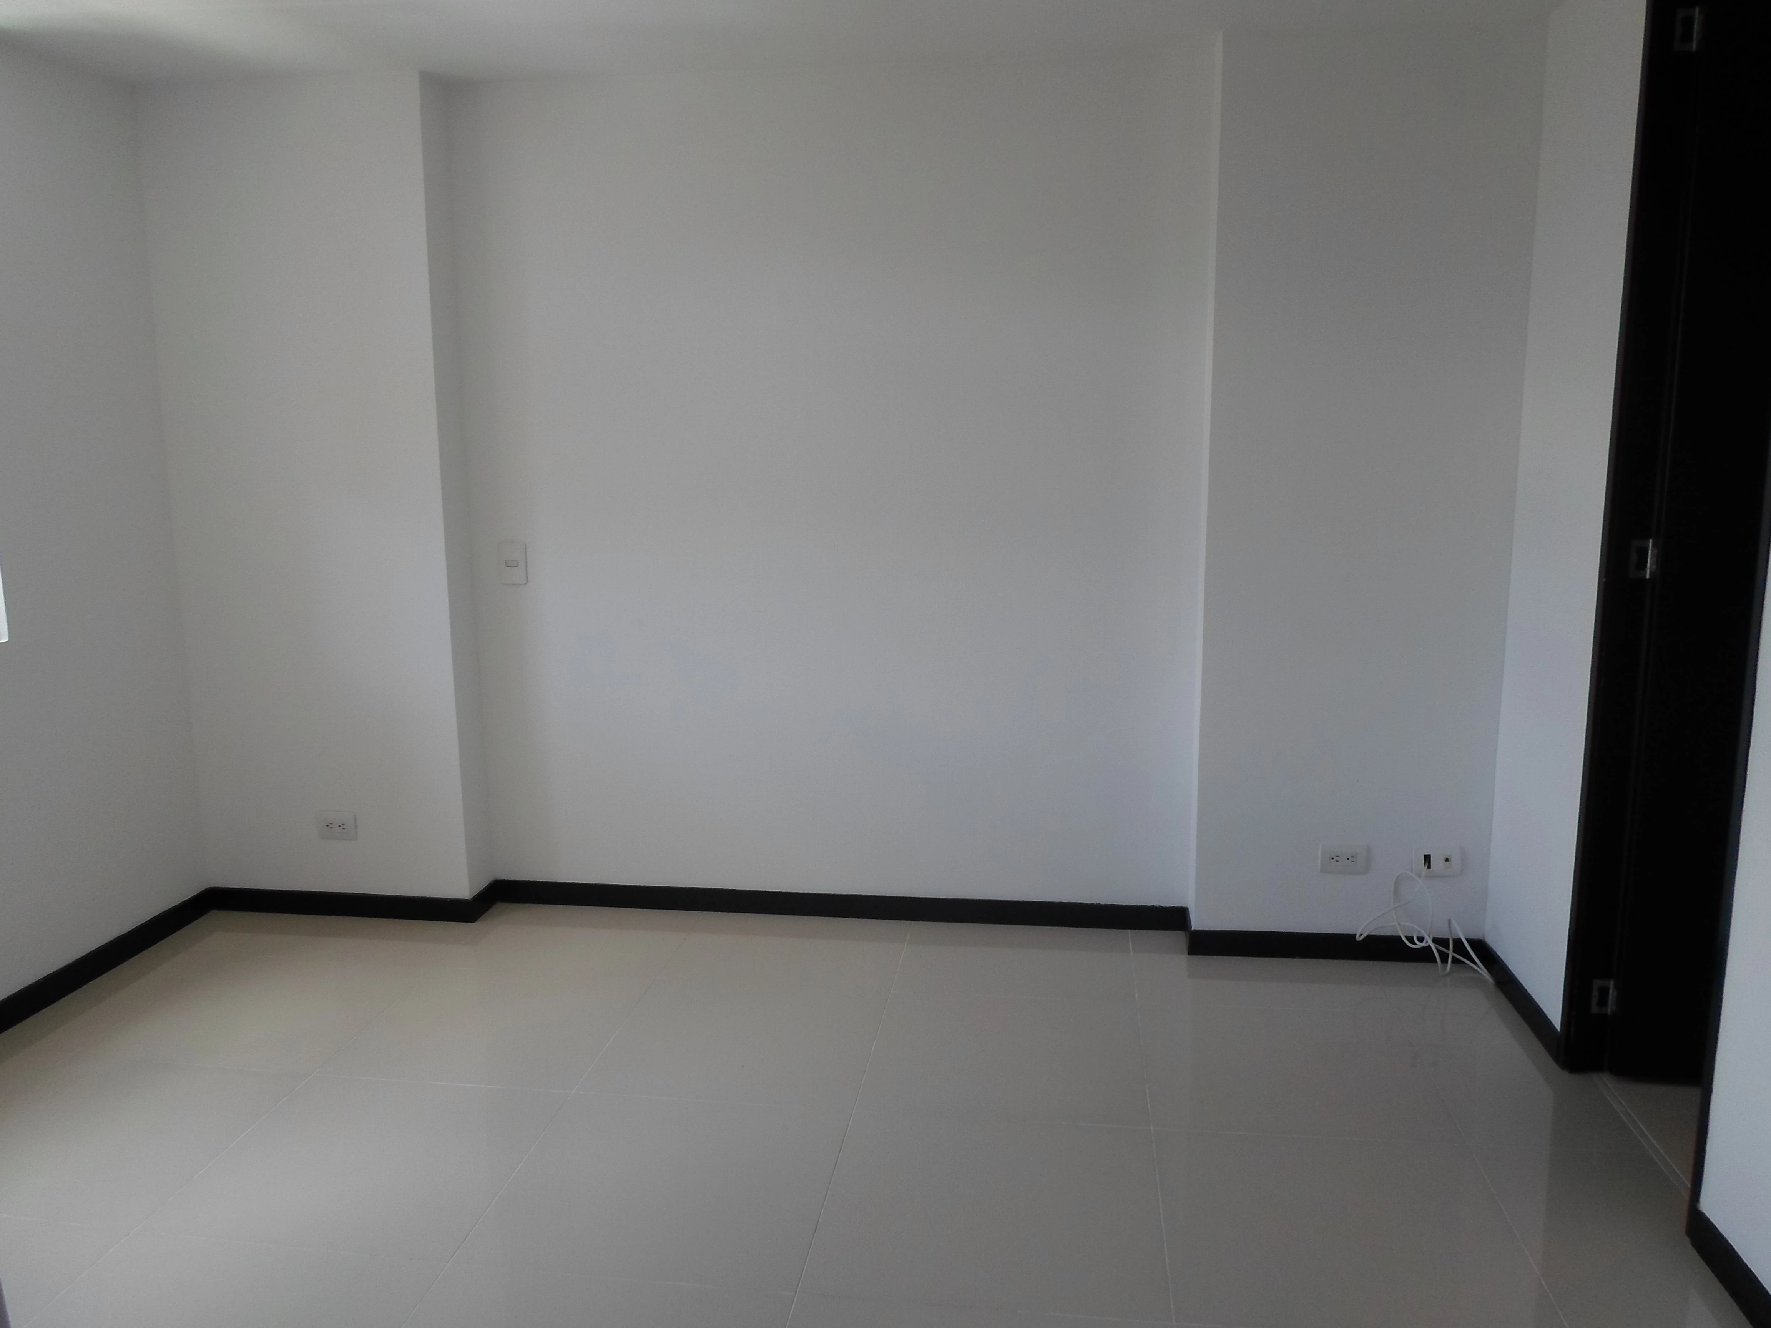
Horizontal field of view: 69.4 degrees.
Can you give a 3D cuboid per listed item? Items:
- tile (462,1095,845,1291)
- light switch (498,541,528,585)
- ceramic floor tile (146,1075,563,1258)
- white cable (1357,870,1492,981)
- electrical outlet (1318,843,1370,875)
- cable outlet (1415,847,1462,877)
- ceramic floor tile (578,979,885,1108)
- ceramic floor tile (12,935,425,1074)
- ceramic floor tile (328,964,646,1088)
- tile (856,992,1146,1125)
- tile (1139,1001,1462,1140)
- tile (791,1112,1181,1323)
[{"bbox_3d":[-0.403,0.979,2.423,0.602,0.010,0.592,1,10,8],"label":"tile"},{"bbox_3d":[-1.072,-0.289,3.680,0.078,0.120,0.012,1,10,8],"label":"light switch"},{"bbox_3d":[-1.003,0.969,2.506,0.602,0.010,0.592,1,10,8],"label":"ceramic floor tile"},{"bbox_3d":[1.368,0.670,3.247,0.320,0.275,0.140,1,10,8],"label":"white cable"},{"bbox_3d":[1.188,0.506,3.309,0.120,0.077,0.012,1,10,8],"label":"electrical outlet"},{"bbox_3d":[1.415,0.506,3.276,0.120,0.077,0.012,1,10,8],"label":"cable outlet"},{"bbox_3d":[-0.323,0.876,2.991,0.602,0.010,0.592,1,10,8],"label":"ceramic floor tile"},{"bbox_3d":[-1.552,0.857,3.161,0.640,0.010,0.592,1,10,8],"label":"ceramic floor tile"},{"bbox_3d":[-0.923,0.867,3.074,0.602,0.010,0.592,1,10,8],"label":"ceramic floor tile"},{"bbox_3d":[0.277,0.886,2.908,0.602,0.010,0.592,1,10,8],"label":"tile"},{"bbox_3d":[0.877,0.895,2.825,0.602,0.010,0.592,1,10,8],"label":"tile"},{"bbox_3d":[0.197,0.988,2.340,0.602,0.010,0.592,1,10,8],"label":"tile"}]

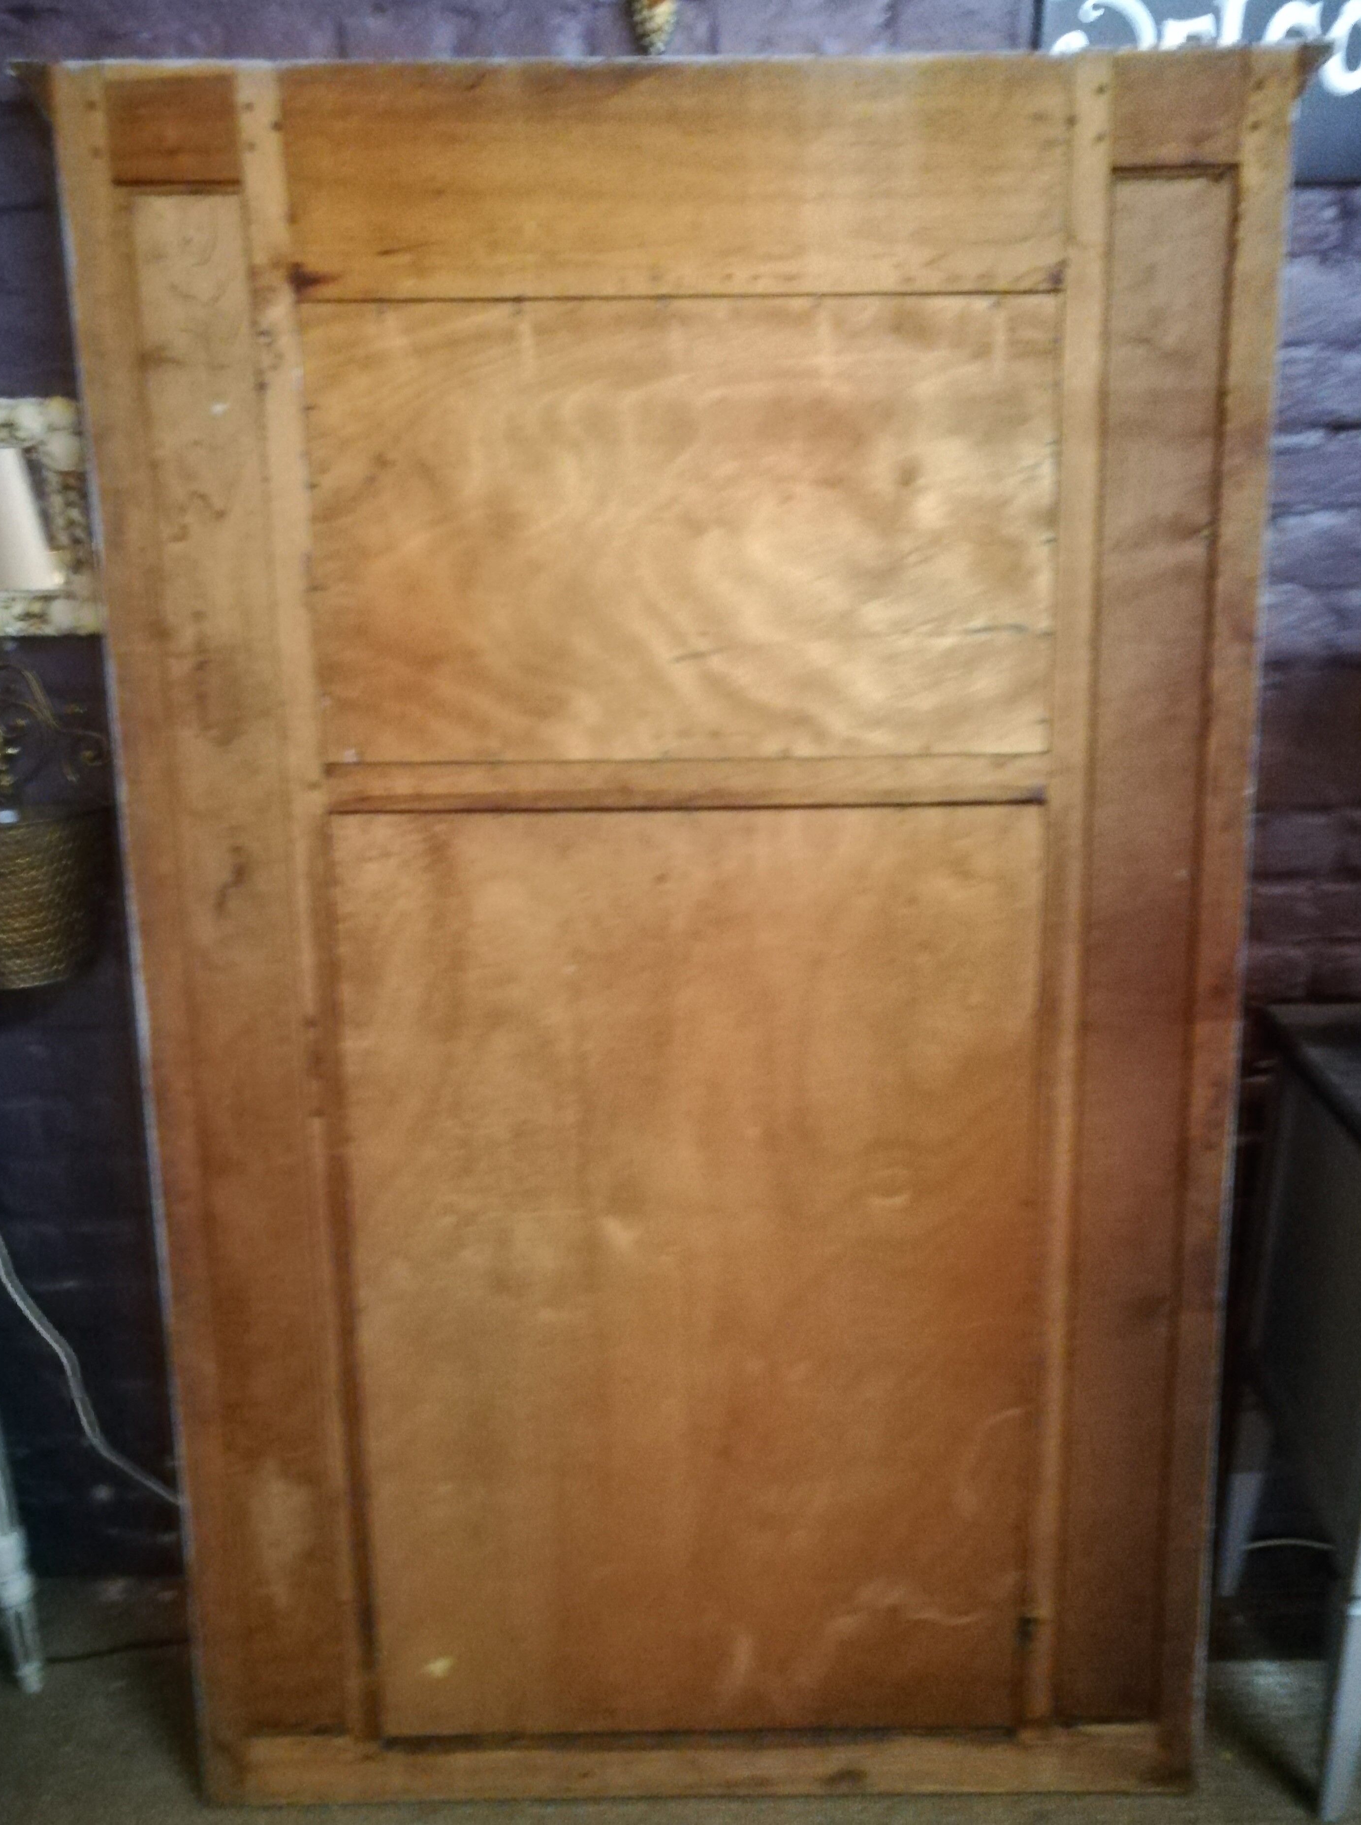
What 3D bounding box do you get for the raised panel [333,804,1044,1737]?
[{"bbox_3d":[0.015,0.408,1.467,0.709,1.041,0.025,-1,10,0],"label":"raised panel"}]

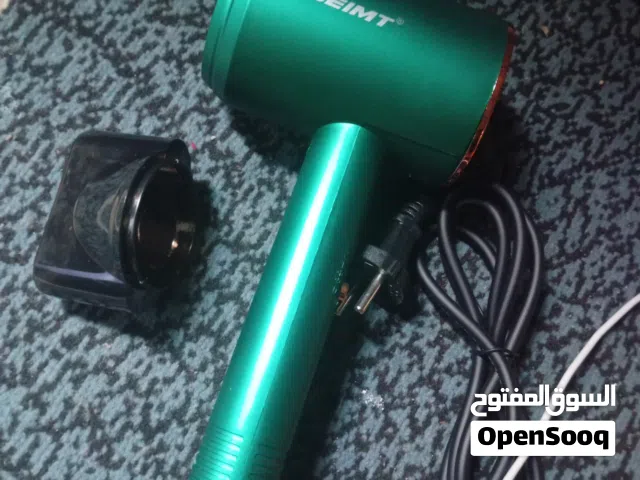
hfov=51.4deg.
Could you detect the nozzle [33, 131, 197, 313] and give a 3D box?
[{"bbox_3d":[-0.092,-0.010,0.293,0.048,0.060,0.074,7,73,13],"label":"nozzle"}]

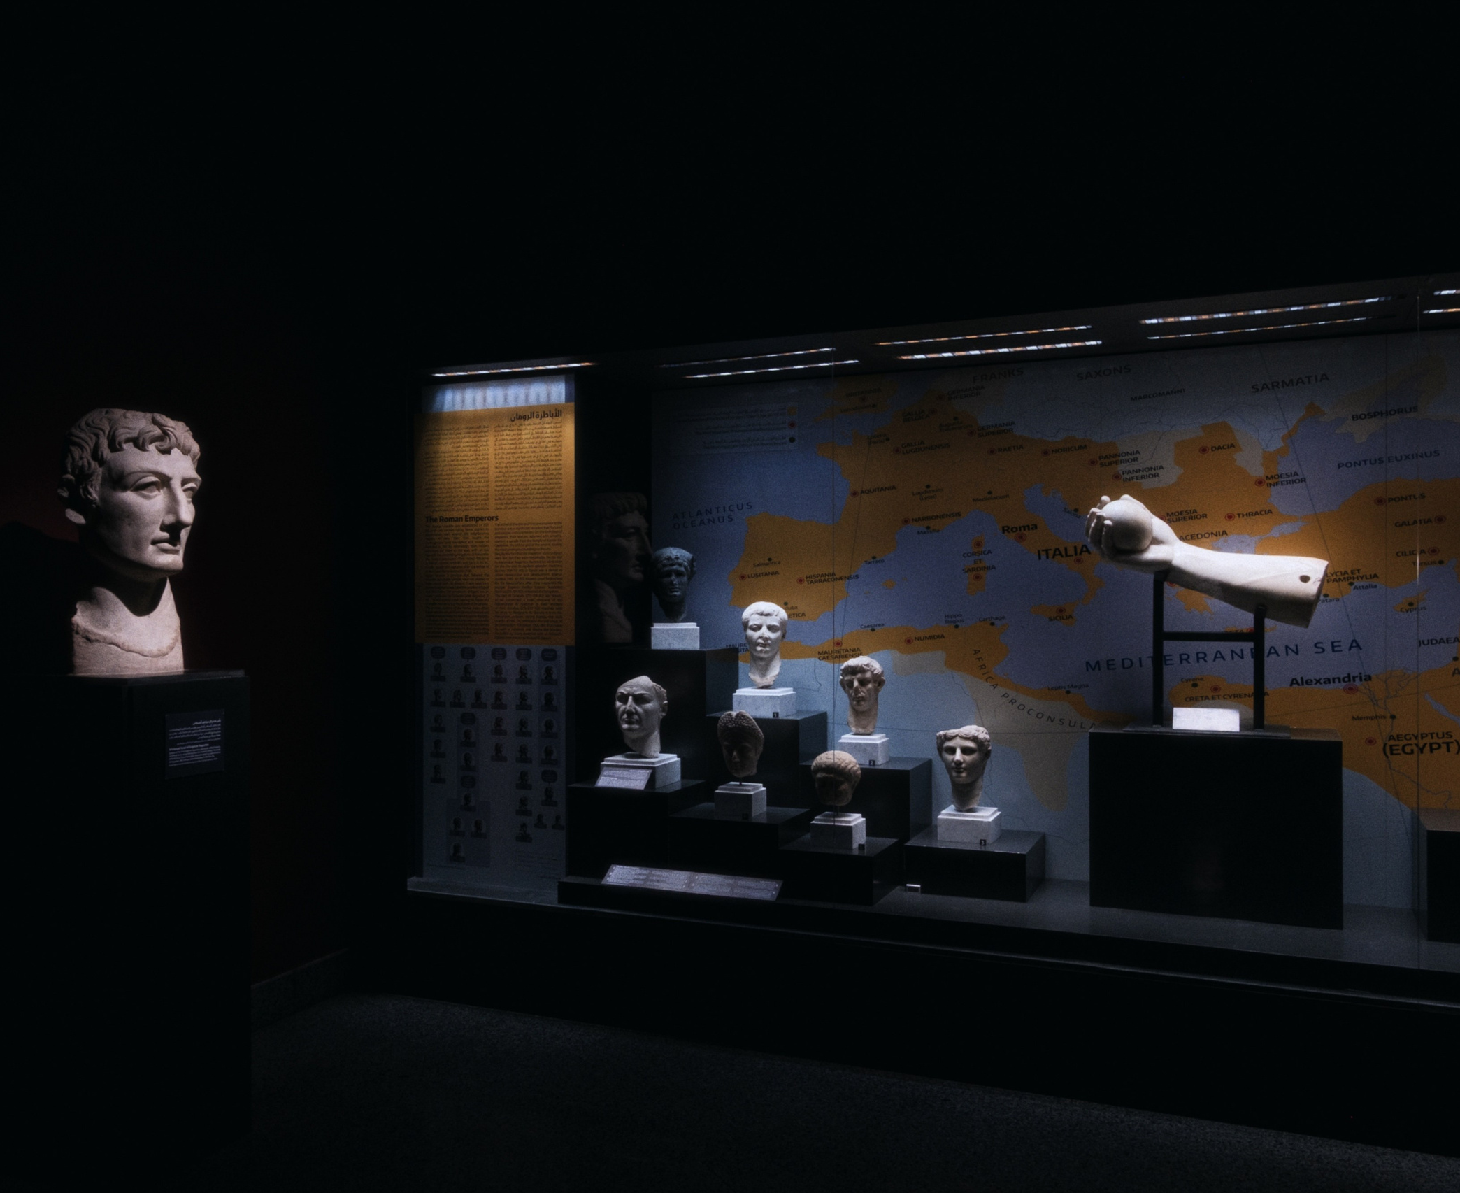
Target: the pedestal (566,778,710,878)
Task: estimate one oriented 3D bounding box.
[{"bbox_3d":[-0.371,0.929,4.797,0.440,0.352,0.338,0,0,22],"label":"pedestal"}]

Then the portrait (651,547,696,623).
[{"bbox_3d":[-0.237,-0.052,5.054,0.178,0.317,0.217,0,0,7],"label":"portrait"}]

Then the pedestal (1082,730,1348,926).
[{"bbox_3d":[1.712,0.789,4.230,0.798,0.614,0.345,0,0,22],"label":"pedestal"}]

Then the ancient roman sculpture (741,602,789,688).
[{"bbox_3d":[0.147,0.201,4.930,0.185,0.355,0.217,0,0,9],"label":"ancient roman sculpture"}]

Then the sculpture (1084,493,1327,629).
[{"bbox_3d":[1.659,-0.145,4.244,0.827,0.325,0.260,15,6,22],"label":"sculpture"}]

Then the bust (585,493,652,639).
[{"bbox_3d":[-0.480,-0.121,5.150,0.310,0.645,0.290,0,0,23],"label":"bust"}]

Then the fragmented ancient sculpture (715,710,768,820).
[{"bbox_3d":[0.041,0.640,4.609,0.185,0.404,0.201,0,0,20],"label":"fragmented ancient sculpture"}]

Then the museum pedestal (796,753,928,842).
[{"bbox_3d":[0.547,0.880,4.761,0.437,0.435,0.354,0,0,23],"label":"museum pedestal"}]

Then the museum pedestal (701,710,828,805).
[{"bbox_3d":[0.161,0.793,4.918,0.398,0.611,0.354,0,0,23],"label":"museum pedestal"}]

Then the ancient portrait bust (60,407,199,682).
[{"bbox_3d":[-1.740,-0.158,3.477,0.426,0.772,0.364,0,0,23],"label":"ancient portrait bust"}]

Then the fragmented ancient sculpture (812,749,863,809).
[{"bbox_3d":[0.393,0.678,4.426,0.187,0.208,0.192,0,0,23],"label":"fragmented ancient sculpture"}]

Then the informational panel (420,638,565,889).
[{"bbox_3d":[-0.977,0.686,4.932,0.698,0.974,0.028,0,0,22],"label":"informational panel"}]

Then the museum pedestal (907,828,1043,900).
[{"bbox_3d":[0.939,1.011,4.553,0.445,0.170,0.426,0,0,23],"label":"museum pedestal"}]

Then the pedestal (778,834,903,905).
[{"bbox_3d":[0.410,1.010,4.449,0.355,0.173,0.342,0,0,23],"label":"pedestal"}]

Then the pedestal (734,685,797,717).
[{"bbox_3d":[0.144,0.438,4.932,0.205,0.112,0.201,0,0,22],"label":"pedestal"}]

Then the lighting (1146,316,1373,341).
[{"bbox_3d":[1.817,-0.924,4.129,0.718,0.021,0.031,0,0,23],"label":"lighting"}]

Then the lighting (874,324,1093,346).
[{"bbox_3d":[0.891,-0.924,4.269,0.778,0.015,0.019,0,0,22],"label":"lighting"}]

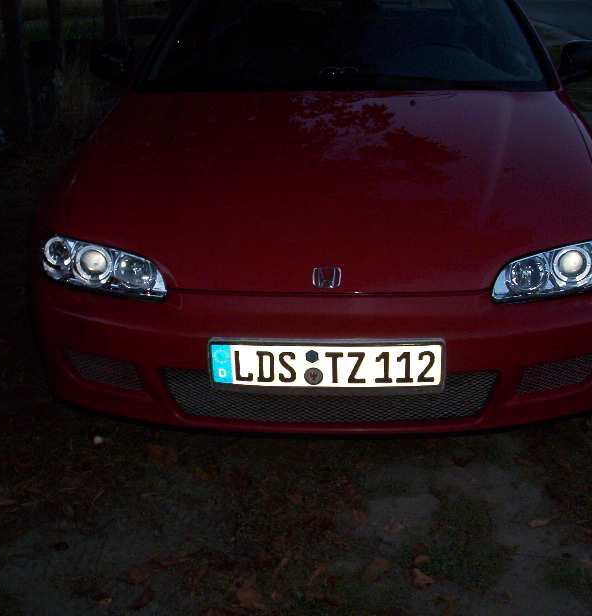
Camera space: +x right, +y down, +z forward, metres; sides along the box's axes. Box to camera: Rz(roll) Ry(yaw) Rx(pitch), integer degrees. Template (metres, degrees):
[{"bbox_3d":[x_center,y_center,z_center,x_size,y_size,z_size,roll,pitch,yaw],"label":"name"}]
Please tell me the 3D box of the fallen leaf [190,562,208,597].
[{"bbox_3d":[-0.215,0.595,2.052,0.035,0.015,0.100,4,22,12],"label":"fallen leaf"}]

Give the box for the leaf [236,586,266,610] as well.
[{"bbox_3d":[-0.099,0.618,1.987,0.062,0.018,0.068,0,22,5],"label":"leaf"}]

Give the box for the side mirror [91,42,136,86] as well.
[{"bbox_3d":[-0.644,-0.878,3.308,0.180,0.140,0.120,1,21,4],"label":"side mirror"}]

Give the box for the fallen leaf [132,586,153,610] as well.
[{"bbox_3d":[-0.314,0.597,1.894,0.030,0.018,0.073,9,23,23],"label":"fallen leaf"}]

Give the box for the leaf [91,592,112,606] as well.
[{"bbox_3d":[-0.422,0.623,1.994,0.048,0.015,0.036,0,22,5],"label":"leaf"}]

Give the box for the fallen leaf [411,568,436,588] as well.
[{"bbox_3d":[0.269,0.570,1.943,0.046,0.018,0.065,-16,26,-35],"label":"fallen leaf"}]

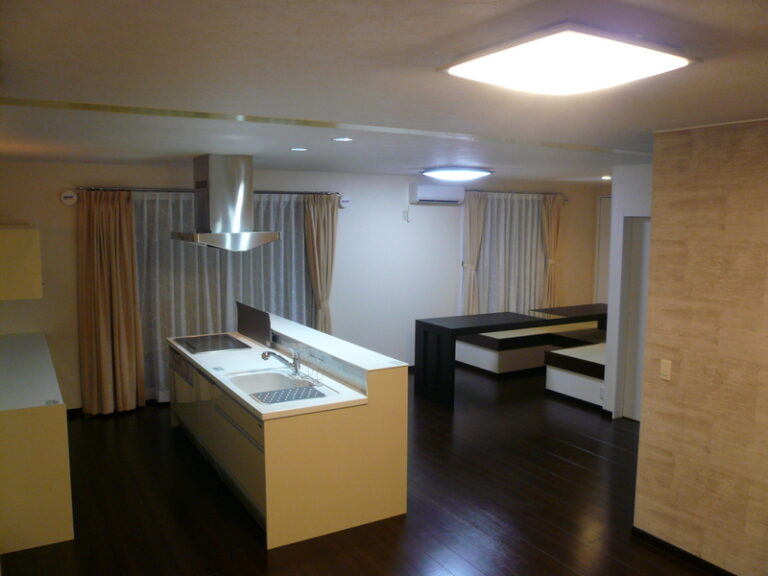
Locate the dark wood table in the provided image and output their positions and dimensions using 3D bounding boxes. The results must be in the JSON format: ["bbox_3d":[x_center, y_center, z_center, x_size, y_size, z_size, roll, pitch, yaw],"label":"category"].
[{"bbox_3d":[1.815,0.737,7.474,2.955,0.832,0.690,-3,7,-30],"label":"dark wood table"}]

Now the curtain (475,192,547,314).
[{"bbox_3d":[1.767,-0.371,8.676,1.251,1.876,0.079,-3,7,-30],"label":"curtain"}]

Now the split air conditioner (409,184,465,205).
[{"bbox_3d":[0.675,-1.190,7.929,0.729,0.241,0.217,-3,7,-30],"label":"split air conditioner"}]

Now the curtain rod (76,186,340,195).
[{"bbox_3d":[-1.712,-1.020,6.567,2.788,0.044,0.079,-3,7,-30],"label":"curtain rod"}]

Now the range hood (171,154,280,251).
[{"bbox_3d":[-1.420,-0.741,5.448,0.670,0.799,1.005,-3,7,-30],"label":"range hood"}]

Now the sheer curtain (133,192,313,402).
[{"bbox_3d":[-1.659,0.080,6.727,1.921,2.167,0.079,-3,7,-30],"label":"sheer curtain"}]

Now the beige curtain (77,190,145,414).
[{"bbox_3d":[-2.678,0.156,6.107,0.527,2.201,0.138,-3,7,-30],"label":"beige curtain"}]

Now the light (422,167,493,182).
[{"bbox_3d":[0.789,-1.213,6.742,0.591,0.124,0.591,-3,7,-30],"label":"light"}]

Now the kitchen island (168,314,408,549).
[{"bbox_3d":[-0.940,0.907,5.003,0.985,1.006,2.676,-3,7,-30],"label":"kitchen island"}]

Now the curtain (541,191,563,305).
[{"bbox_3d":[2.420,-0.406,9.012,0.355,1.876,0.128,-3,7,-30],"label":"curtain"}]

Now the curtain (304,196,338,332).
[{"bbox_3d":[-0.730,0.036,7.224,0.364,2.211,0.128,-3,7,-30],"label":"curtain"}]

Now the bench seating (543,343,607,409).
[{"bbox_3d":[2.595,0.967,6.905,1.428,0.497,0.808,-3,7,-30],"label":"bench seating"}]

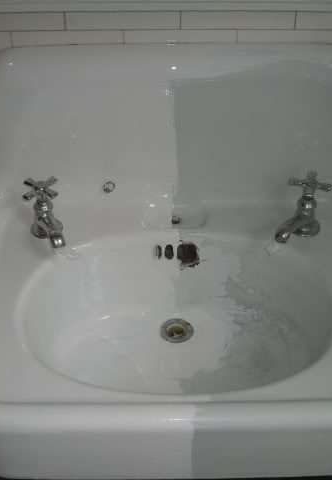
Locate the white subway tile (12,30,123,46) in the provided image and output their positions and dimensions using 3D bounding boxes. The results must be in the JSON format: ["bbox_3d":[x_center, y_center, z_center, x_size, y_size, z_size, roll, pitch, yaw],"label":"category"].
[{"bbox_3d":[-0.134,-0.257,0.981,0.152,0.076,0.009,0,42,0],"label":"white subway tile"}]

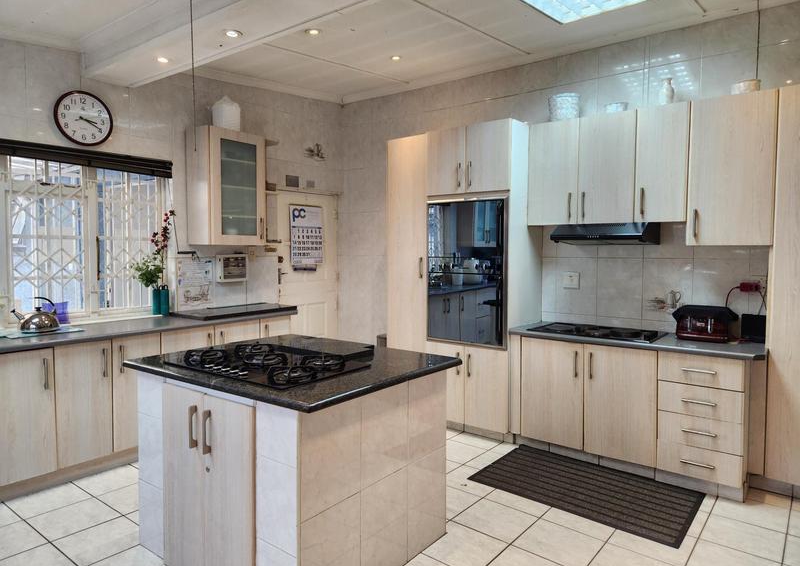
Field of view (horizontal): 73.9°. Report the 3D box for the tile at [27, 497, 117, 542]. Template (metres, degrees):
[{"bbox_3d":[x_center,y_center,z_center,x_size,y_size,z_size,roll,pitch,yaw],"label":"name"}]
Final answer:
[{"bbox_3d":[-1.710,1.238,2.792,0.347,0.012,0.332,2,3,39],"label":"tile"}]

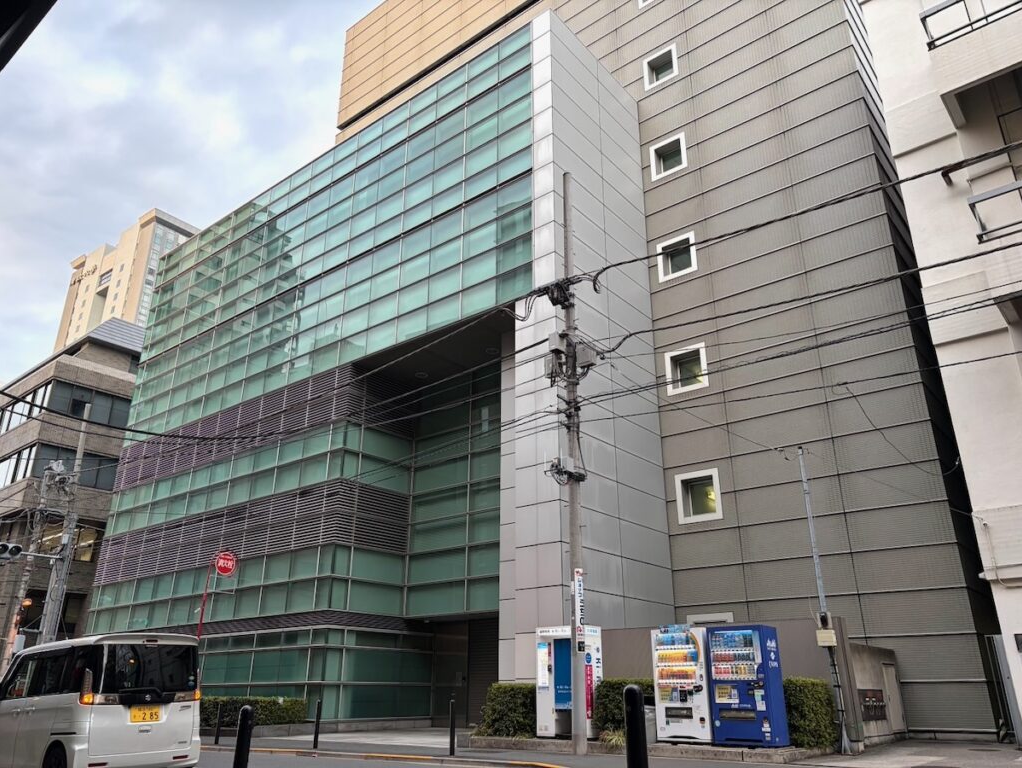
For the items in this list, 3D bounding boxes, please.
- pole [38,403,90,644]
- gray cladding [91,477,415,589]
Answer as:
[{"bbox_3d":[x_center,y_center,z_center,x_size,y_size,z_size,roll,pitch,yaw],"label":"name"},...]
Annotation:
[{"bbox_3d":[-16.459,6.342,28.268,0.420,11.840,0.420,-18,-26,35],"label":"pole"},{"bbox_3d":[-10.348,6.023,28.657,15.550,1.960,2.800,-17,-28,36],"label":"gray cladding"}]

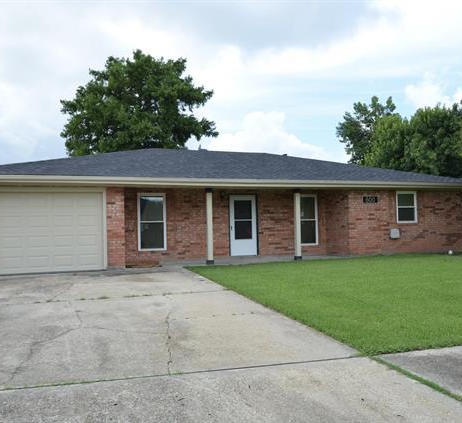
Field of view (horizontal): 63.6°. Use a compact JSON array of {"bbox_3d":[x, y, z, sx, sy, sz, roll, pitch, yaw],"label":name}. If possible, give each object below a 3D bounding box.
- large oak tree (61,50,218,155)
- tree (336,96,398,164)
[{"bbox_3d":[-6.801,-5.051,27.901,11.400,14.120,11.400,0,-1,-14],"label":"large oak tree"},{"bbox_3d":[12.522,-4.168,32.916,7.000,12.050,7.000,-1,-1,21],"label":"tree"}]

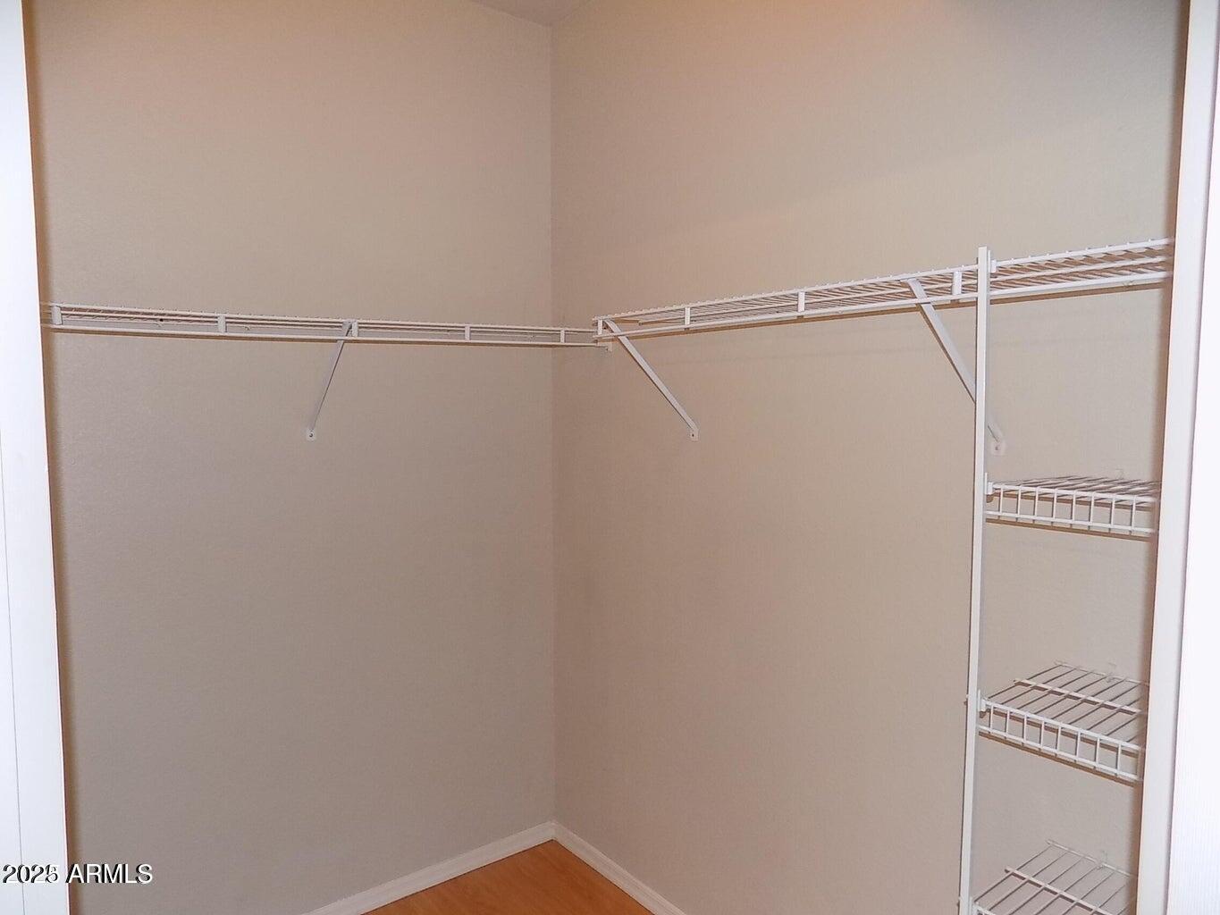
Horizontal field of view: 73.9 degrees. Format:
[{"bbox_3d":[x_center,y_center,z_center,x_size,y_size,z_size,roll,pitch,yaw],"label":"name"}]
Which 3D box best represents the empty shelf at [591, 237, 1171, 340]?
[{"bbox_3d":[0.494,-0.292,1.562,0.305,0.050,1.372,-4,5,-38],"label":"empty shelf"}]

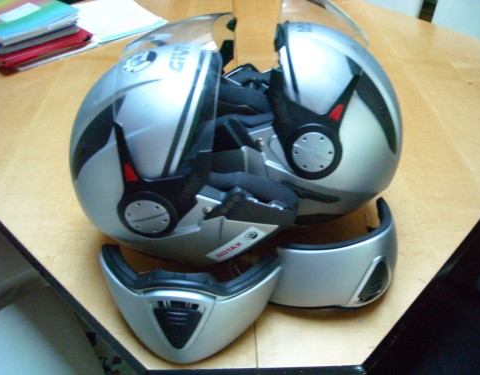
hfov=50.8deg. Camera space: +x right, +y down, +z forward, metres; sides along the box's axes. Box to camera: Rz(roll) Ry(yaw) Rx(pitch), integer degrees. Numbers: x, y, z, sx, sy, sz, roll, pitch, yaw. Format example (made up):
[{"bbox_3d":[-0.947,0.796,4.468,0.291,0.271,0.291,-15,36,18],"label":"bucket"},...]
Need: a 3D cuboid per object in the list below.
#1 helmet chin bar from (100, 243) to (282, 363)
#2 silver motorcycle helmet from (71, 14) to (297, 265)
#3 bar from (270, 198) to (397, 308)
[{"bbox_3d":[-0.056,0.116,0.553,0.205,0.092,0.110,3,39,4],"label":"helmet chin bar"},{"bbox_3d":[-0.066,-0.054,0.619,0.275,0.277,0.250,3,39,3],"label":"silver motorcycle helmet"},{"bbox_3d":[0.130,0.075,0.603,0.205,0.092,0.110,-25,45,-28],"label":"bar"}]

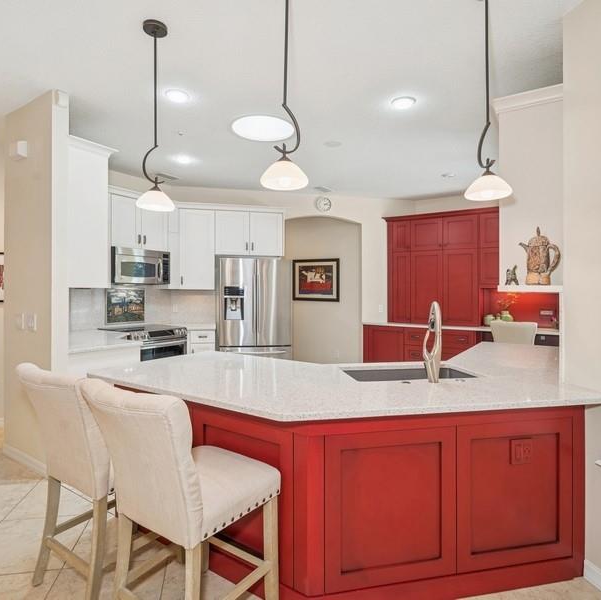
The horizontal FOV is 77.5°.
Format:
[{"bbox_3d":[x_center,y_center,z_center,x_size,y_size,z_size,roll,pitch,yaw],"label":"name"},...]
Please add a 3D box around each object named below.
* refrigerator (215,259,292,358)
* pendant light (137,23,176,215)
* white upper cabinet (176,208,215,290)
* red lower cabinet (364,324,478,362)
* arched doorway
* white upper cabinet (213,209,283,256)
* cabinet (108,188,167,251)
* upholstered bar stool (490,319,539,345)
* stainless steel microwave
[{"bbox_3d":[-0.653,0.368,5.222,0.909,1.800,0.780,0,1,-12],"label":"refrigerator"},{"bbox_3d":[-0.820,-1.008,2.124,0.215,1.060,0.215,0,1,-12],"label":"pendant light"},{"bbox_3d":[-1.451,-0.709,5.287,0.482,1.125,0.335,0,1,-12],"label":"white upper cabinet"},{"bbox_3d":[1.884,0.838,5.837,1.652,0.875,0.600,1,2,33],"label":"red lower cabinet"},{"bbox_3d":[0.371,-0.018,5.934,1.239,2.558,0.140,0,1,-12],"label":"arched doorway"},{"bbox_3d":[-0.750,-0.945,5.431,0.948,0.637,0.335,0,1,-12],"label":"white upper cabinet"},{"bbox_3d":[-2.117,-0.948,4.755,0.335,0.652,0.765,1,2,33],"label":"cabinet"},{"bbox_3d":[2.763,0.785,4.835,0.490,1.040,0.580,1,2,33],"label":"upholstered bar stool"},{"bbox_3d":[-2.101,-0.411,4.757,0.400,0.423,0.757,1,2,33],"label":"stainless steel microwave"}]

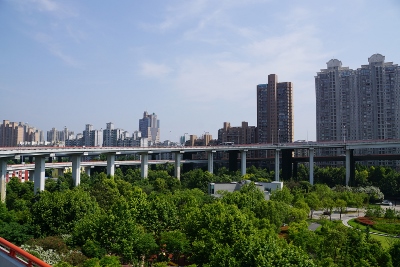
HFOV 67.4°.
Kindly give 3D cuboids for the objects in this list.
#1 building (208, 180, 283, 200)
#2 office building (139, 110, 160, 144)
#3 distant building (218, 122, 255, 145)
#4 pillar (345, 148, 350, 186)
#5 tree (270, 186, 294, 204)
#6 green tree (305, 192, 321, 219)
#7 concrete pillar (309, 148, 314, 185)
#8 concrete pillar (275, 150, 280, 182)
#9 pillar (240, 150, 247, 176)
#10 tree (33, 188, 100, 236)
[{"bbox_3d":[20.165,25.483,133.000,32.000,7.200,14.000,0,-3,2],"label":"building"},{"bbox_3d":[-90.870,3.959,540.000,27.000,86.000,30.000,-2,-3,40],"label":"office building"},{"bbox_3d":[36.528,12.176,290.000,35.000,46.000,15.000,-1,-3,22],"label":"distant building"},{"bbox_3d":[81.538,19.244,165.000,2.100,21.000,2.400,-1,-3,27],"label":"pillar"},{"bbox_3d":[28.865,22.917,105.000,8.400,8.700,8.000,0,-3,0],"label":"tree"},{"bbox_3d":[35.426,22.672,94.500,4.900,8.100,4.800,0,-3,0],"label":"green tree"},{"bbox_3d":[64.192,19.659,172.000,2.100,20.800,2.400,-1,-3,19],"label":"concrete pillar"},{"bbox_3d":[45.828,20.171,177.000,2.100,20.500,2.400,0,-3,6],"label":"concrete pillar"},{"bbox_3d":[25.951,20.171,177.000,2.100,20.200,2.400,0,-3,-6],"label":"pillar"},{"bbox_3d":[-30.477,18.920,68.000,14.500,12.800,13.500,0,-3,0],"label":"tree"}]

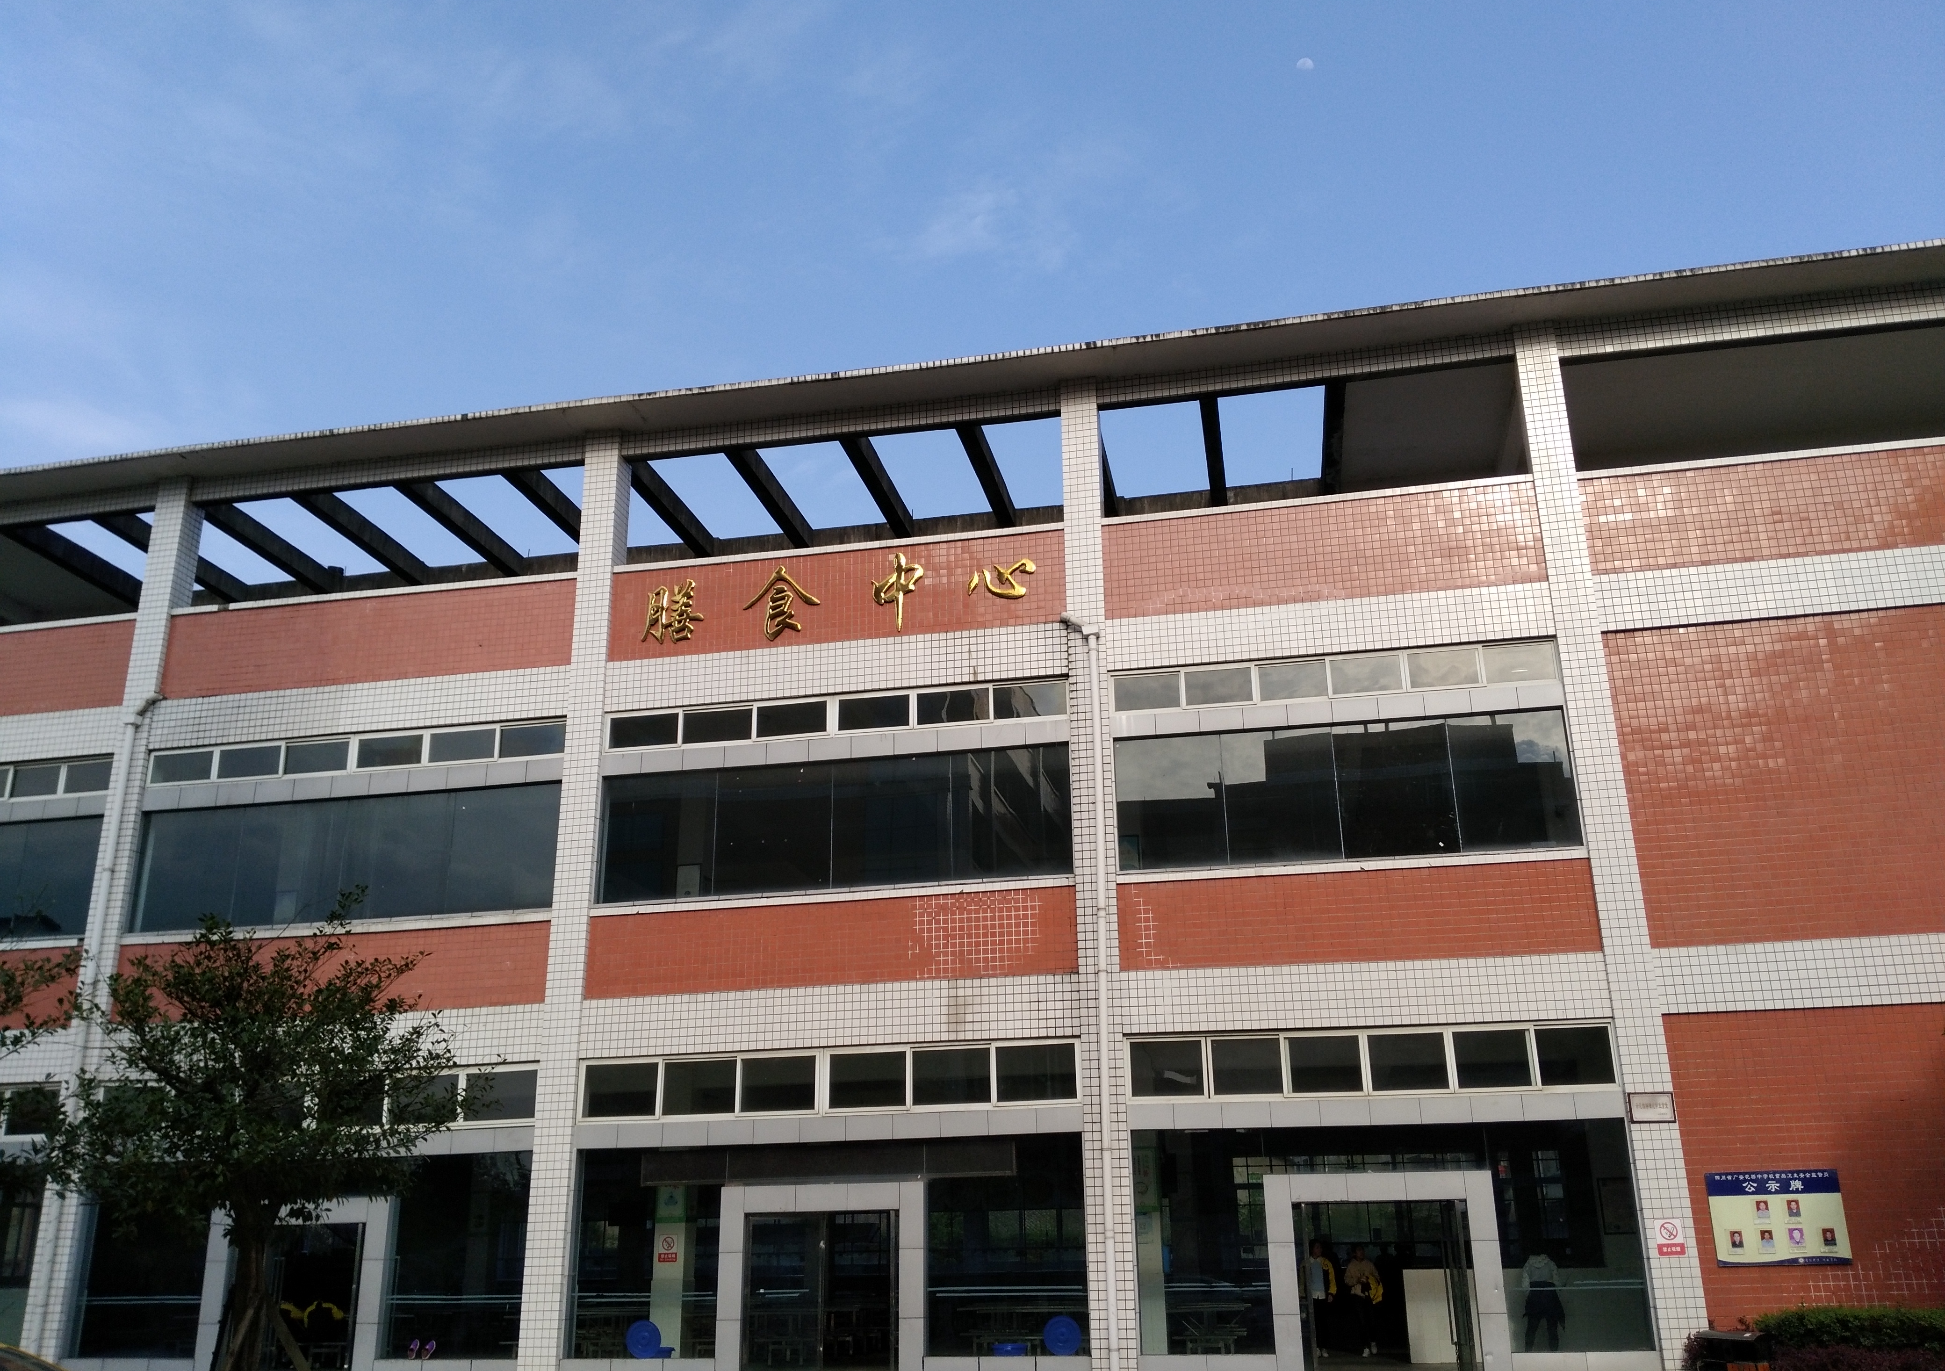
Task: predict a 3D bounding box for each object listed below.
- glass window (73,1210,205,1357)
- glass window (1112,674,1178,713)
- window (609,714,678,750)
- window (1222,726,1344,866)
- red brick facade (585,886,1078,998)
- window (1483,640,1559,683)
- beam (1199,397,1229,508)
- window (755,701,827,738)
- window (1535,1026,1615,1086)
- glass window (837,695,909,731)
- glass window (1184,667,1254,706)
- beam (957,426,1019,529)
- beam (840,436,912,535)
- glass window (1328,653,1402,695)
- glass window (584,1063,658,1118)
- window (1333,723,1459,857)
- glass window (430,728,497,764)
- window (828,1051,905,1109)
[{"bbox_3d":[-11.662,8.238,22.071,1.712,2.159,0.060,-5,-19,11],"label":"glass window"},{"bbox_3d":[2.405,0.105,21.778,0.901,0.480,0.100,-5,-19,11],"label":"glass window"},{"bbox_3d":[-4.836,0.681,23.125,1.063,0.480,0.080,-5,-19,10],"label":"window"},{"bbox_3d":[4.063,1.465,20.852,1.451,1.733,0.060,-5,-19,11],"label":"window"},{"bbox_3d":[-1.995,3.490,21.323,6.840,1.158,0.200,-5,-19,11],"label":"red brick facade"},{"bbox_3d":[7.202,-0.308,20.642,0.886,0.487,0.080,-5,-19,11],"label":"window"},{"bbox_3d":[3.834,-3.773,24.957,0.270,0.310,3.700,-5,-19,10],"label":"beam"},{"bbox_3d":[-2.619,0.504,22.852,1.060,0.480,0.100,-5,-19,10],"label":"window"},{"bbox_3d":[7.430,4.569,19.391,0.855,0.685,0.083,-5,-19,10],"label":"window"},{"bbox_3d":[-1.412,0.399,22.309,1.045,0.434,0.080,-5,-19,11],"label":"glass window"},{"bbox_3d":[3.367,0.011,21.609,0.919,0.498,0.080,-5,-19,10],"label":"glass window"},{"bbox_3d":[0.246,-3.453,25.215,0.250,0.360,3.675,-5,-19,11],"label":"beam"},{"bbox_3d":[-1.537,-3.308,25.561,0.250,0.360,3.675,-5,-19,11],"label":"beam"},{"bbox_3d":[5.244,-0.152,21.022,0.902,0.497,0.080,-5,-19,11],"label":"glass window"},{"bbox_3d":[-4.821,5.561,21.597,1.040,0.730,0.100,-5,-19,10],"label":"glass window"},{"bbox_3d":[5.583,1.369,20.782,1.447,1.728,0.080,-5,-19,10],"label":"window"},{"bbox_3d":[-7.702,0.914,23.764,1.060,0.480,0.100,-5,-19,10],"label":"glass window"},{"bbox_3d":[-1.400,5.263,21.002,1.062,0.716,0.083,-5,-19,10],"label":"window"}]

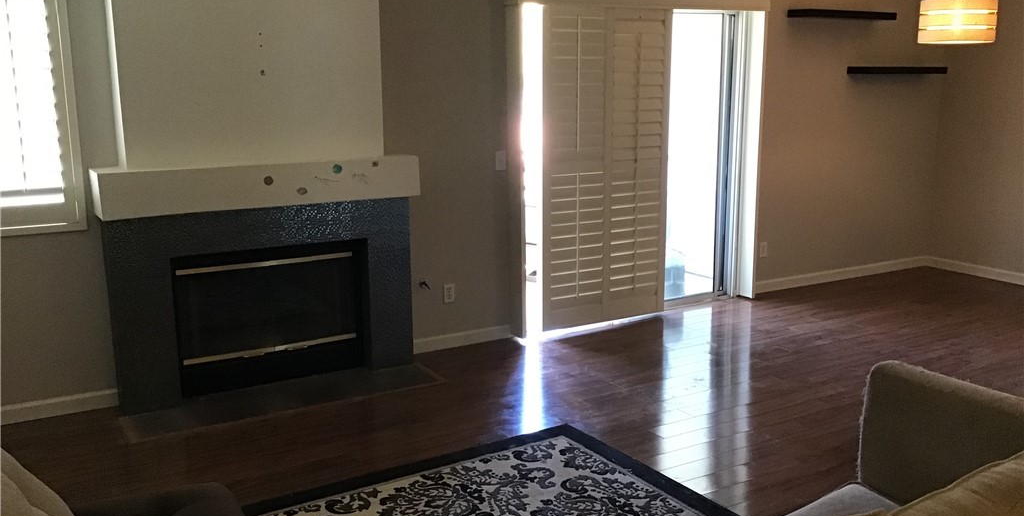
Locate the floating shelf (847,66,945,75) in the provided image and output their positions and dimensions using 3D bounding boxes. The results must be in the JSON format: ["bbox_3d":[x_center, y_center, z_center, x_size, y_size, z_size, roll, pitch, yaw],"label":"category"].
[{"bbox_3d":[2.960,-1.432,7.017,0.907,0.050,0.203,-7,13,-30],"label":"floating shelf"}]

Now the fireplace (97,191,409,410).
[{"bbox_3d":[-1.258,0.194,4.783,1.526,0.963,0.168,-7,13,-30],"label":"fireplace"}]

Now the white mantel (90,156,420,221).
[{"bbox_3d":[-1.240,-0.376,4.635,1.585,0.213,0.250,-7,13,-30],"label":"white mantel"}]

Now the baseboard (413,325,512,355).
[{"bbox_3d":[-0.321,0.493,5.503,0.744,0.084,0.014,-7,13,-30],"label":"baseboard"}]

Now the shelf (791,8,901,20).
[{"bbox_3d":[2.393,-1.748,6.611,0.915,0.049,0.203,-7,13,-30],"label":"shelf"}]

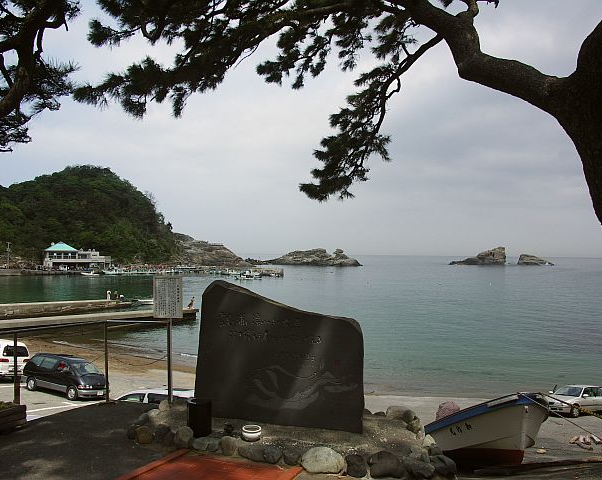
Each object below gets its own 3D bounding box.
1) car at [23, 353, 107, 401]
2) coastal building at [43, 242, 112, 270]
[{"bbox_3d":[-11.220,6.400,24.750,4.700,1.780,1.700,0,-2,28],"label":"car"},{"bbox_3d":[-77.000,5.800,178.000,20.000,9.500,11.000,2,-2,-30],"label":"coastal building"}]

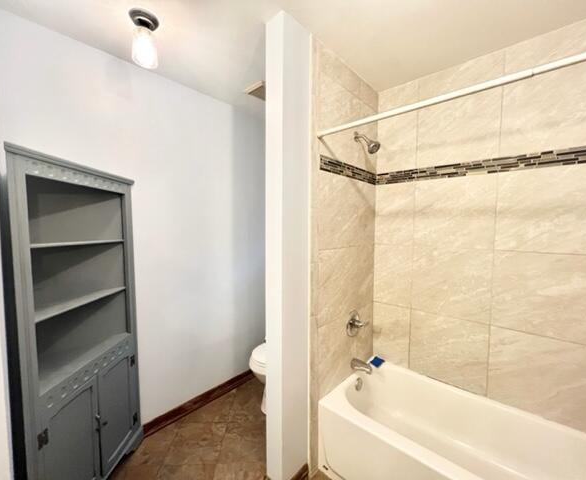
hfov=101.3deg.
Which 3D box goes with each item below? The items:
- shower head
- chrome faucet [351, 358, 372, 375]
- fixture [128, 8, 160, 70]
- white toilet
[{"bbox_3d":[0.490,-0.642,1.574,0.178,0.170,0.085,3,5,45],"label":"shower head"},{"bbox_3d":[0.481,0.894,1.689,0.135,0.064,0.060,3,5,45],"label":"chrome faucet"},{"bbox_3d":[-0.726,-0.982,1.180,0.128,0.203,0.128,3,5,44],"label":"fixture"},{"bbox_3d":[-0.044,0.996,2.062,0.430,0.750,0.710,3,5,44],"label":"white toilet"}]

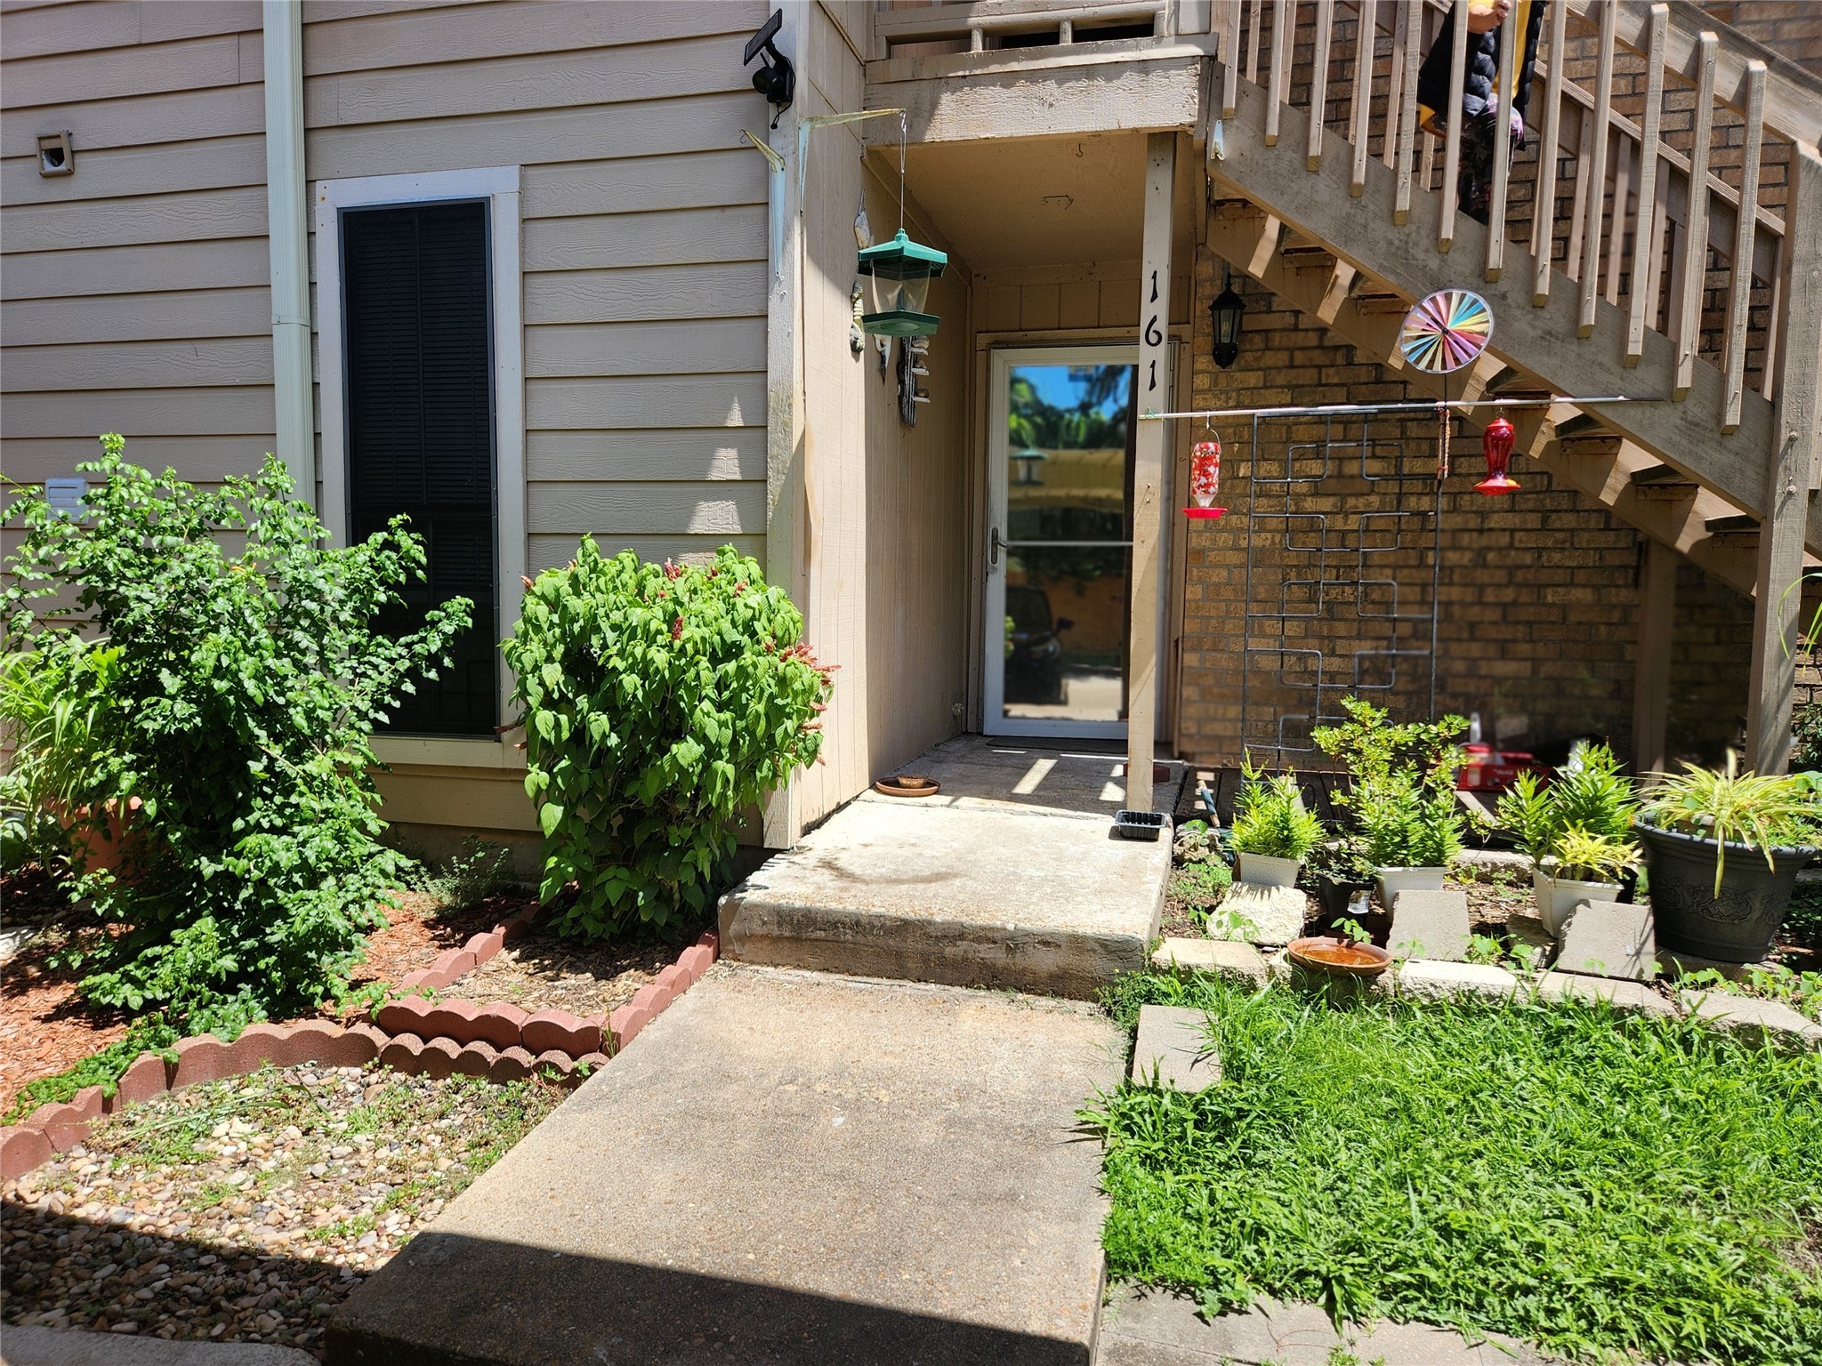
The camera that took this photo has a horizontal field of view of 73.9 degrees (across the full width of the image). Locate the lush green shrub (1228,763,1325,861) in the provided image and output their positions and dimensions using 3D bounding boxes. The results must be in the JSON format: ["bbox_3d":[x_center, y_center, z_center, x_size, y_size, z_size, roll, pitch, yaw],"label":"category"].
[{"bbox_3d":[1.118,0.394,3.707,0.300,0.300,0.280,2,5,14],"label":"lush green shrub"}]

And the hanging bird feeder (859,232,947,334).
[{"bbox_3d":[-0.026,-1.240,3.720,0.270,0.305,0.300,1,5,-1],"label":"hanging bird feeder"}]

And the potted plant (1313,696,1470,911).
[{"bbox_3d":[1.443,0.389,3.637,0.440,0.670,0.400,2,5,14],"label":"potted plant"}]

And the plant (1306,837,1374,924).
[{"bbox_3d":[1.244,0.583,3.516,0.190,0.260,0.190,2,5,14],"label":"plant"}]

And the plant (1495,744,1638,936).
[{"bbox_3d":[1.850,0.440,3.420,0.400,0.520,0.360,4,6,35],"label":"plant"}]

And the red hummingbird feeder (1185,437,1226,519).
[{"bbox_3d":[1.030,-0.721,4.232,0.155,0.290,0.155,2,5,14],"label":"red hummingbird feeder"}]

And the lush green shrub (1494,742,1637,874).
[{"bbox_3d":[1.866,0.357,3.450,0.400,0.360,0.360,4,6,35],"label":"lush green shrub"}]

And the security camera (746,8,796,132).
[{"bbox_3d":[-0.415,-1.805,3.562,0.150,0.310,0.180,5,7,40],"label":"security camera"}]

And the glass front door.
[{"bbox_3d":[0.859,-0.715,6.318,0.910,2.040,0.060,2,5,14],"label":"glass front door"}]

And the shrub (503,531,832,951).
[{"bbox_3d":[-0.697,0.159,3.468,0.880,1.090,0.760,2,5,14],"label":"shrub"}]

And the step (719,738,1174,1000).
[{"bbox_3d":[0.445,0.534,4.750,1.180,0.170,3.500,2,5,14],"label":"step"}]

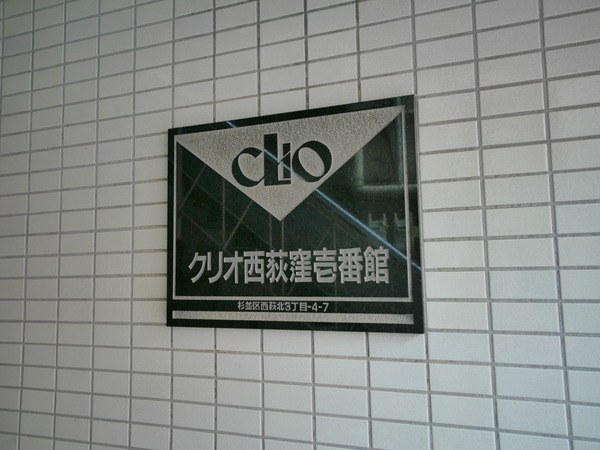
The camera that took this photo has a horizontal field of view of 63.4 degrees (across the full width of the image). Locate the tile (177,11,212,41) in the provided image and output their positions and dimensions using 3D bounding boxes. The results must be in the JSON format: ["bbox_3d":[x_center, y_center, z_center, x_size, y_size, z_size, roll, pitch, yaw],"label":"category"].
[{"bbox_3d":[-0.223,-0.421,1.025,0.095,0.045,0.008,-3,-6,20],"label":"tile"}]

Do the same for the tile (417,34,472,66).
[{"bbox_3d":[0.249,-0.297,0.836,0.095,0.045,0.008,-3,-6,20],"label":"tile"}]

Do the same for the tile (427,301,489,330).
[{"bbox_3d":[0.258,0.148,0.794,0.095,0.045,0.008,-3,-6,20],"label":"tile"}]

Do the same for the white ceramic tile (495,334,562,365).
[{"bbox_3d":[0.355,0.194,0.759,0.095,0.044,0.008,-3,-6,20],"label":"white ceramic tile"}]

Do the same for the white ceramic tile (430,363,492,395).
[{"bbox_3d":[0.261,0.248,0.787,0.095,0.045,0.008,-3,-6,20],"label":"white ceramic tile"}]

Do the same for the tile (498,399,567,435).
[{"bbox_3d":[0.354,0.292,0.745,0.095,0.045,0.008,-3,-6,20],"label":"tile"}]

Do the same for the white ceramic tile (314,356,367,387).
[{"bbox_3d":[0.072,0.258,0.854,0.095,0.045,0.008,-3,-6,20],"label":"white ceramic tile"}]

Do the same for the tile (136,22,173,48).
[{"bbox_3d":[-0.317,-0.416,1.060,0.095,0.045,0.008,-3,-6,20],"label":"tile"}]

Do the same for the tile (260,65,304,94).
[{"bbox_3d":[-0.032,-0.282,0.941,0.095,0.045,0.009,-3,-6,20],"label":"tile"}]

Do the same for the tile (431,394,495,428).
[{"bbox_3d":[0.262,0.297,0.781,0.095,0.045,0.009,-3,-6,20],"label":"tile"}]

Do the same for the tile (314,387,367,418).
[{"bbox_3d":[0.074,0.308,0.850,0.095,0.045,0.009,-3,-6,20],"label":"tile"}]

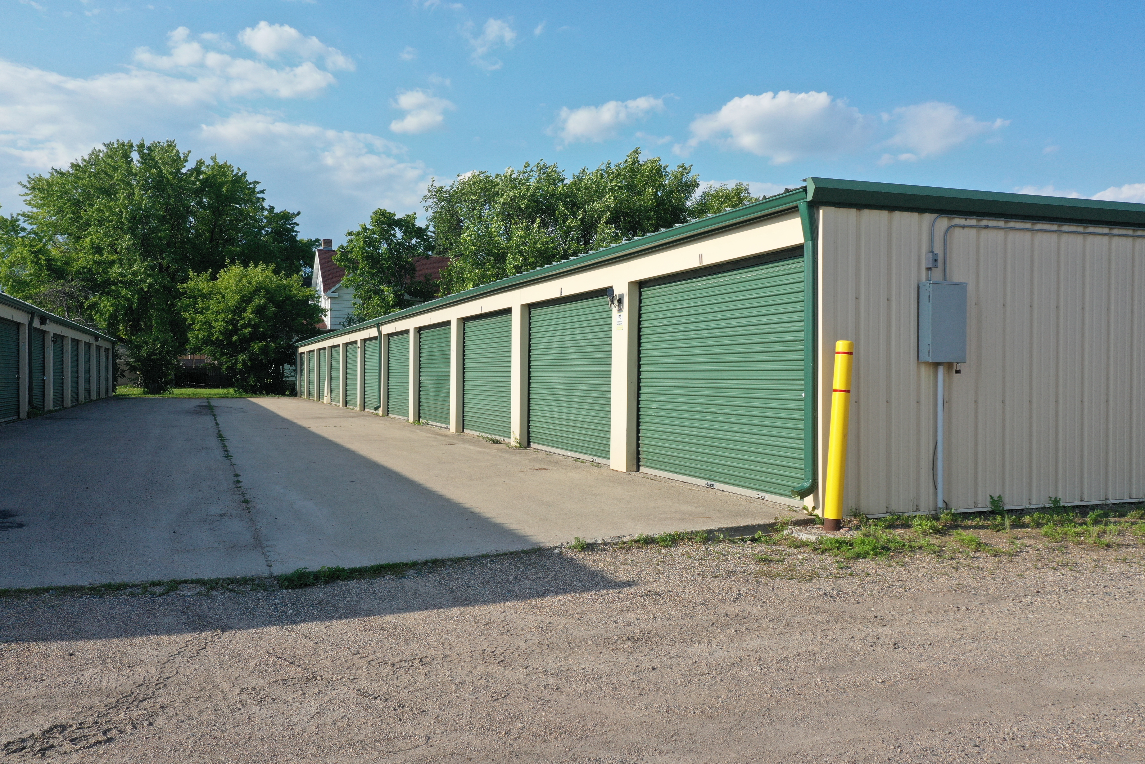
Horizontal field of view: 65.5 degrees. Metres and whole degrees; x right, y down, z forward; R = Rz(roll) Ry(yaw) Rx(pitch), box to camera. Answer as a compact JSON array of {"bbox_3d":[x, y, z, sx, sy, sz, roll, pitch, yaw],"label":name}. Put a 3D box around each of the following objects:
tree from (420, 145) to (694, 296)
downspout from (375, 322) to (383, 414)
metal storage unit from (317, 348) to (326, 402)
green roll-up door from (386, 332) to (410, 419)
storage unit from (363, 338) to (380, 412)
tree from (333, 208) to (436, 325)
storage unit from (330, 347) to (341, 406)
[{"bbox_3d":[-0.506,-5.258,43.931,13.200,12.220,9.500,1,1,0],"label":"tree"},{"bbox_3d":[-5.209,-0.394,23.834,0.190,2.360,0.100,0,1,-23],"label":"downspout"},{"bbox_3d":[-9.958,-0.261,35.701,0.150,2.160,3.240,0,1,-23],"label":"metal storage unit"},{"bbox_3d":[-4.267,-0.139,22.221,0.100,2.130,3.240,0,1,-23],"label":"green roll-up door"},{"bbox_3d":[-5.682,-0.167,25.594,0.100,2.130,3.240,0,1,-23],"label":"storage unit"},{"bbox_3d":[-10.692,-4.570,50.940,6.200,10.590,5.800,1,1,0],"label":"tree"},{"bbox_3d":[-8.514,-0.223,32.340,0.100,2.130,3.240,0,1,-23],"label":"storage unit"}]

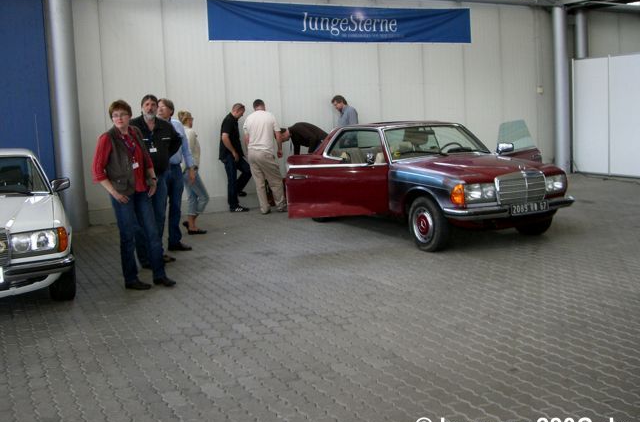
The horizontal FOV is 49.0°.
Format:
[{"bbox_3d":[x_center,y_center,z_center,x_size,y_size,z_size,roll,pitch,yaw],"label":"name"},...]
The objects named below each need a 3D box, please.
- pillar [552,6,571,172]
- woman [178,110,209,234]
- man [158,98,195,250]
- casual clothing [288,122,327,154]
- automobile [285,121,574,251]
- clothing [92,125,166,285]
[{"bbox_3d":[5.306,-2.627,15.375,0.320,3.720,0.320,-6,8,-24],"label":"pillar"},{"bbox_3d":[-1.768,-0.543,9.733,0.460,1.660,0.440,-5,8,-14],"label":"woman"},{"bbox_3d":[-1.767,-0.438,8.452,0.540,1.790,0.420,-9,10,-38],"label":"man"},{"bbox_3d":[-0.172,-0.788,11.758,0.750,1.350,0.500,-3,8,-5],"label":"casual clothing"},{"bbox_3d":[1.211,-0.495,9.296,1.820,1.400,4.640,-6,8,-25],"label":"automobile"},{"bbox_3d":[-1.782,-0.033,6.580,0.600,1.480,0.420,-8,9,-33],"label":"clothing"}]

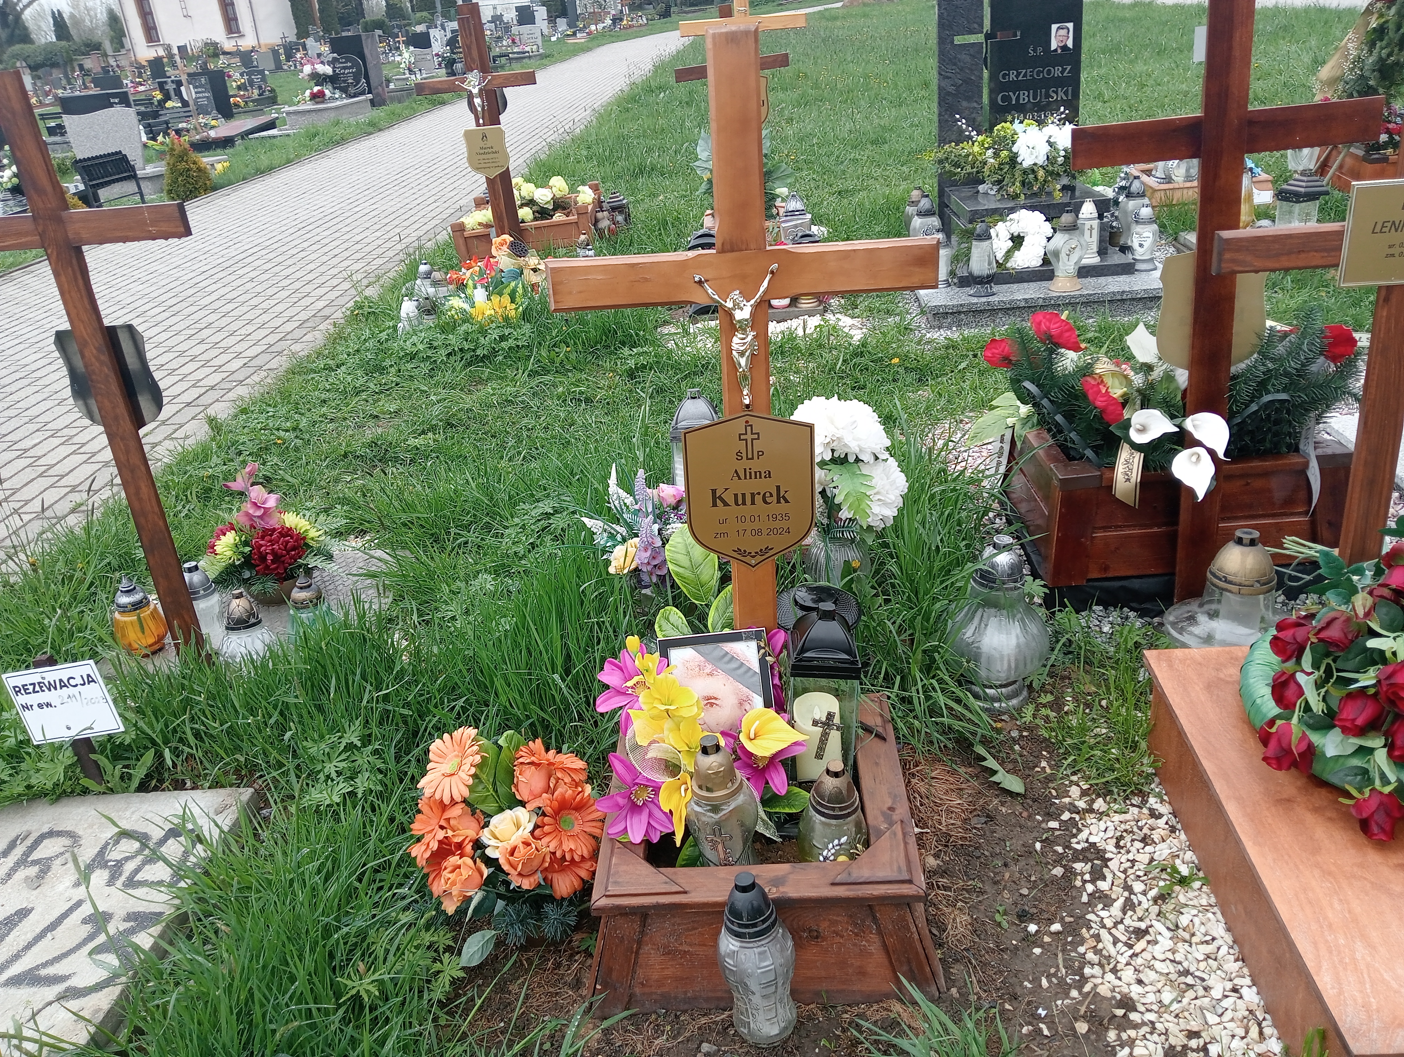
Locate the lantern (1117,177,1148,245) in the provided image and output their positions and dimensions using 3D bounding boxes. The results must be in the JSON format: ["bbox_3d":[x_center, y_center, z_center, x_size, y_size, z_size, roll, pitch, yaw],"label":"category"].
[{"bbox_3d":[1.963,-1.402,5.161,0.140,0.380,0.140,-3,25,4],"label":"lantern"}]

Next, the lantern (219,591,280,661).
[{"bbox_3d":[-0.993,0.215,2.467,0.125,0.185,0.125,-3,25,5],"label":"lantern"}]

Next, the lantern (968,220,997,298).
[{"bbox_3d":[1.097,-1.058,4.447,0.114,0.294,0.114,-4,24,4],"label":"lantern"}]

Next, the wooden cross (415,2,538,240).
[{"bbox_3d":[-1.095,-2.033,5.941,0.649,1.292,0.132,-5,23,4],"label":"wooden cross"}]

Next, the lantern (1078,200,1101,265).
[{"bbox_3d":[1.736,-1.331,5.077,0.102,0.262,0.102,-3,25,4],"label":"lantern"}]

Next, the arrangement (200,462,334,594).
[{"bbox_3d":[-1.053,0.015,2.721,0.320,0.340,0.270,-3,25,5],"label":"arrangement"}]

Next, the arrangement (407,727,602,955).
[{"bbox_3d":[-0.314,0.503,1.818,0.315,0.335,0.284,-4,24,4],"label":"arrangement"}]

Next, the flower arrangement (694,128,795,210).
[{"bbox_3d":[0.222,-1.826,5.833,0.507,0.467,0.426,-4,24,4],"label":"flower arrangement"}]

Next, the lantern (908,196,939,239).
[{"bbox_3d":[0.980,-1.281,4.947,0.143,0.325,0.143,-3,25,5],"label":"lantern"}]

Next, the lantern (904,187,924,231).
[{"bbox_3d":[1.044,-1.506,5.552,0.132,0.304,0.132,-4,24,4],"label":"lantern"}]

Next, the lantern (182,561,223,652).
[{"bbox_3d":[-1.123,0.172,2.554,0.090,0.210,0.090,-3,25,5],"label":"lantern"}]

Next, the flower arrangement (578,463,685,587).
[{"bbox_3d":[-0.149,0.020,2.725,0.304,0.345,0.264,-4,24,4],"label":"flower arrangement"}]

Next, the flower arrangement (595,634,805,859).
[{"bbox_3d":[0.001,0.354,1.830,0.330,0.300,0.230,-3,25,4],"label":"flower arrangement"}]

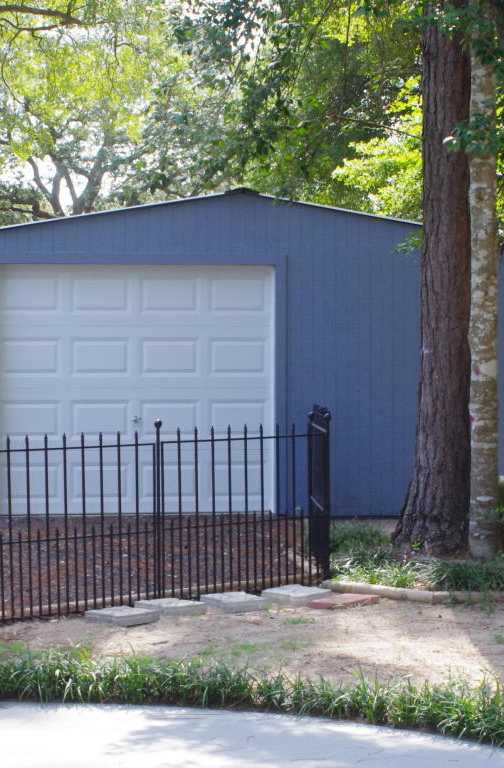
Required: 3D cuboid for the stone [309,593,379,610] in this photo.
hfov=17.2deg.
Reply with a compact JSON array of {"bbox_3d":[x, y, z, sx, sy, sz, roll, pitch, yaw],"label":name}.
[{"bbox_3d":[0.540,1.296,9.861,0.210,0.045,0.405,1,2,38],"label":"stone"}]

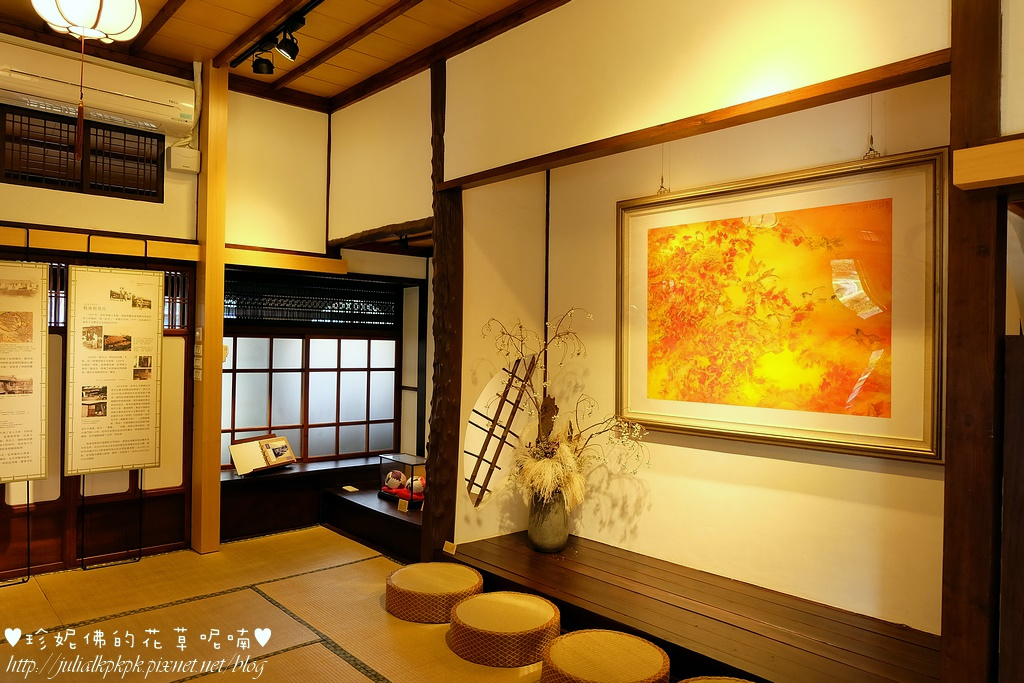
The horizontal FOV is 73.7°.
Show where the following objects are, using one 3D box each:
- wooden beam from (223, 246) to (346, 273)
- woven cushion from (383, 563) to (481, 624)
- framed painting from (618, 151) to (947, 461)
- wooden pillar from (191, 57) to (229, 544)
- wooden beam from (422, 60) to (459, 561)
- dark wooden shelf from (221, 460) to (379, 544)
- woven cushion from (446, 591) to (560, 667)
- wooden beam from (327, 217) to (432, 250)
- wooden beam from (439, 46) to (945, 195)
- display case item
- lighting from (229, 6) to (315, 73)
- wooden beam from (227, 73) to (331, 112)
[{"bbox_3d":[-1.515,-0.544,4.669,0.877,0.100,0.045,1,0,-43],"label":"wooden beam"},{"bbox_3d":[-0.382,1.241,3.396,0.478,0.131,0.478,1,0,0],"label":"woven cushion"},{"bbox_3d":[1.181,-0.147,3.327,0.059,1.270,1.641,1,0,-43],"label":"framed painting"},{"bbox_3d":[-1.875,-0.224,4.235,0.117,3.022,0.160,1,0,-43],"label":"wooden pillar"},{"bbox_3d":[-0.417,-0.154,4.003,0.149,2.925,0.149,1,0,-43],"label":"wooden beam"},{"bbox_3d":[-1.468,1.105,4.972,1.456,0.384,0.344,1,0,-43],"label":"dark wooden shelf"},{"bbox_3d":[-0.028,1.244,2.976,0.473,0.133,0.473,1,0,0],"label":"woven cushion"},{"bbox_3d":[-0.865,-0.689,4.473,0.104,0.098,1.196,1,0,-43],"label":"wooden beam"},{"bbox_3d":[0.486,-0.885,3.073,0.111,0.044,2.613,1,0,-43],"label":"wooden beam"},{"bbox_3d":[-0.687,0.903,4.443,0.195,0.299,0.416,1,0,-43],"label":"display case item"},{"bbox_3d":[-1.356,-1.625,3.855,0.156,0.208,1.040,1,0,-43],"label":"lighting"},{"bbox_3d":[-1.581,-1.671,4.653,0.728,0.116,0.091,1,0,-43],"label":"wooden beam"}]

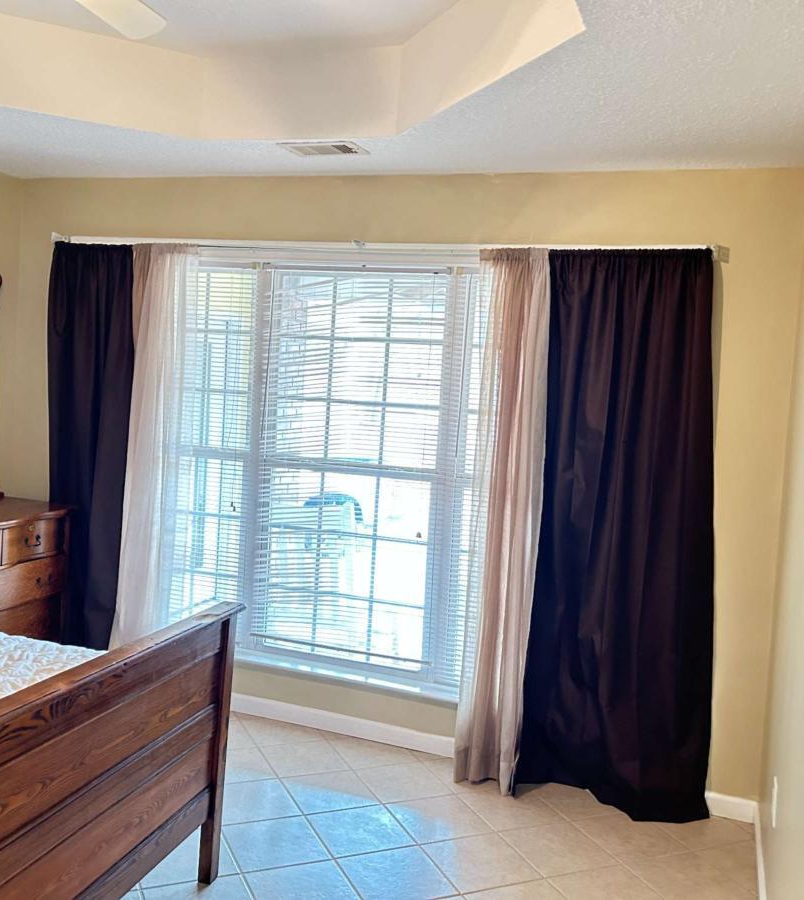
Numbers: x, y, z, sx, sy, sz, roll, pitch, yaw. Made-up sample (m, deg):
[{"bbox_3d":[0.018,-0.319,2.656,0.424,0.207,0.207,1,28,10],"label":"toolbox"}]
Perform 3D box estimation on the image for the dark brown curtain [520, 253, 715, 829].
[{"bbox_3d":[0.838,0.310,3.399,0.730,2.110,0.185,5,4,20],"label":"dark brown curtain"}]

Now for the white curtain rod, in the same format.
[{"bbox_3d":[-0.236,-0.860,3.813,3.050,0.065,0.103,5,4,20],"label":"white curtain rod"}]

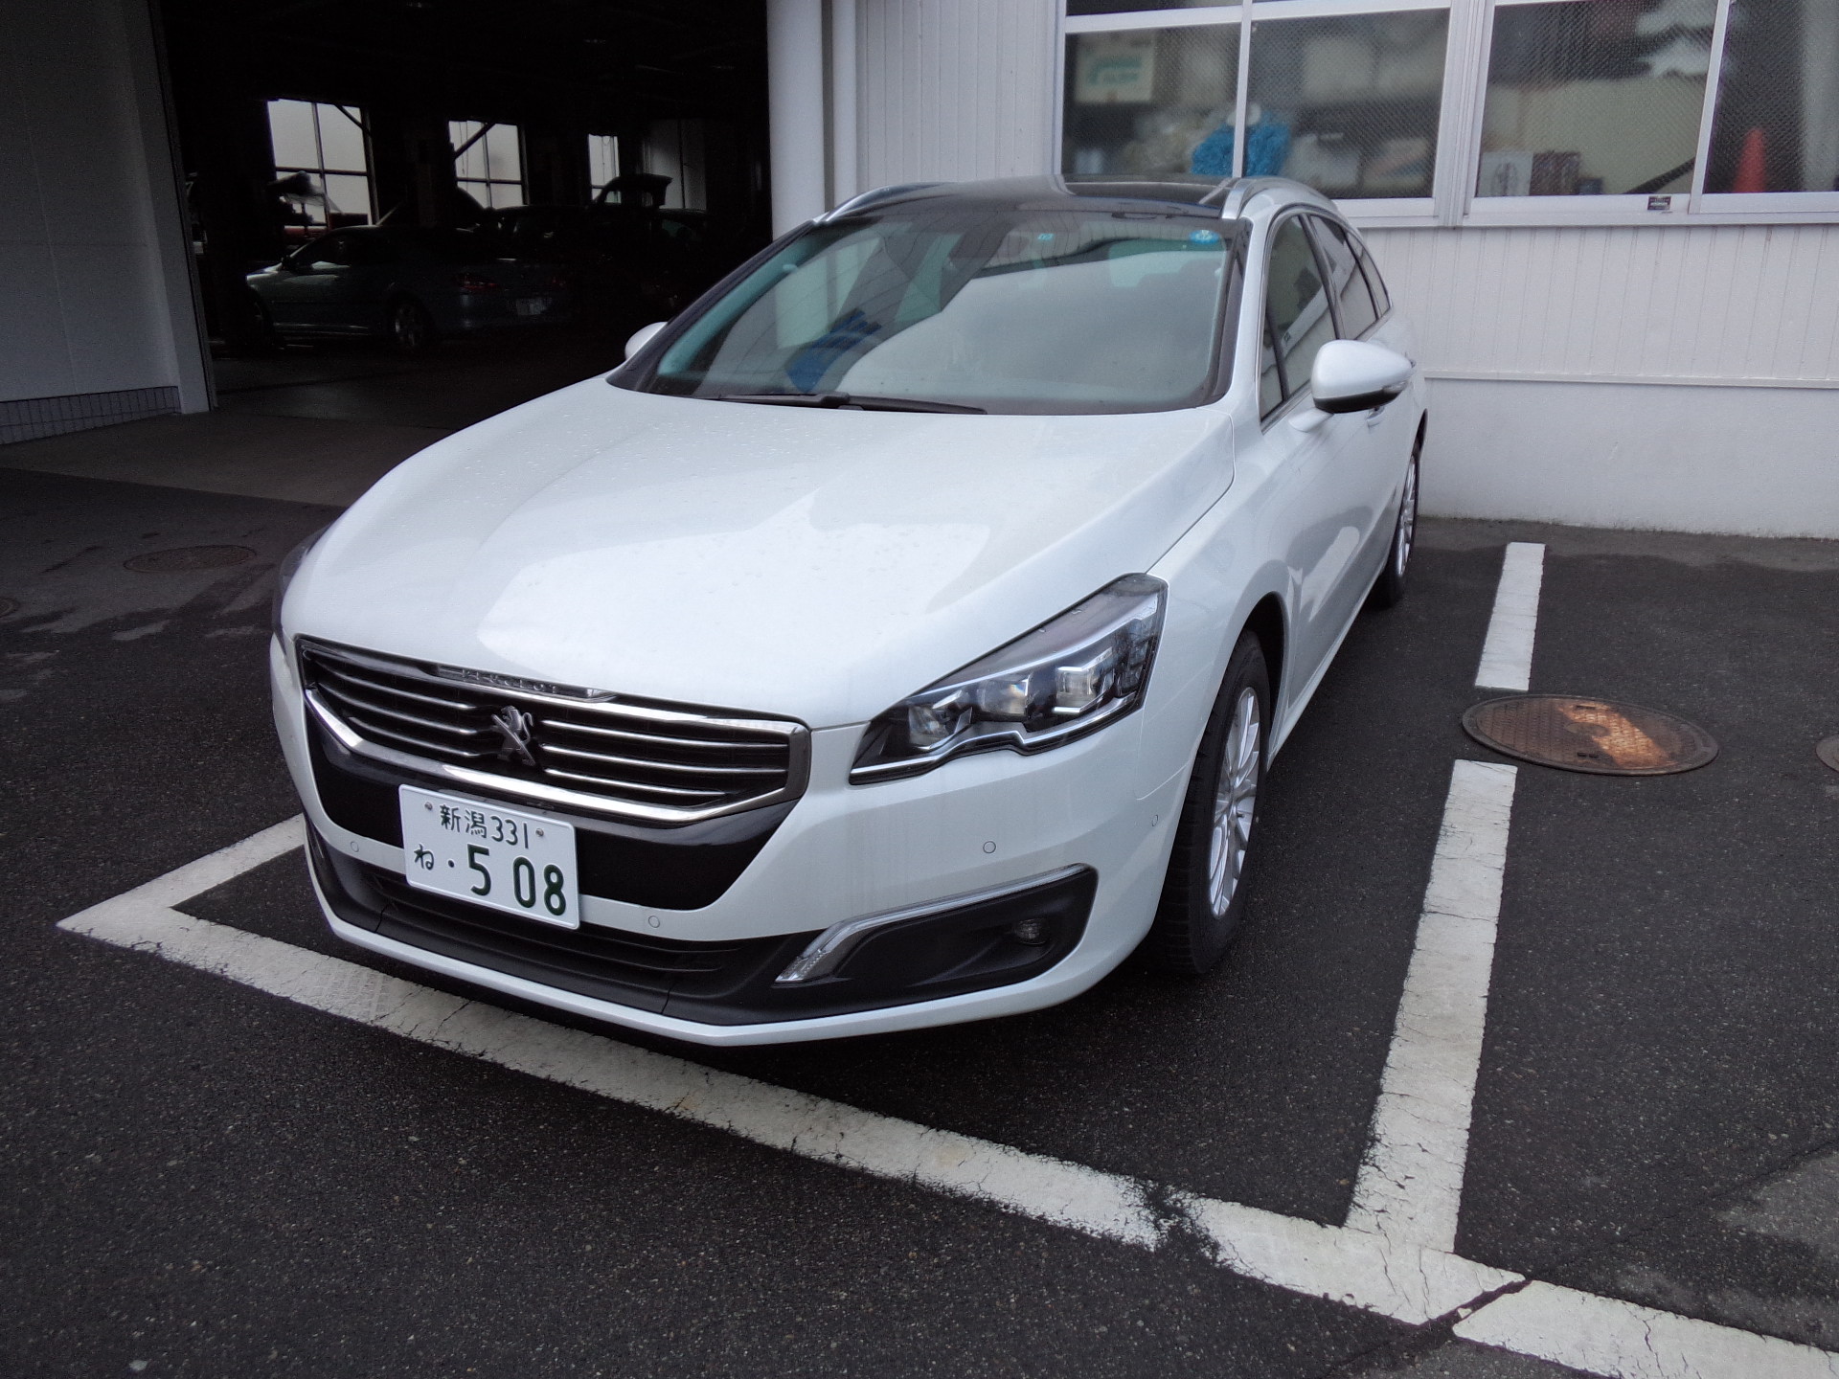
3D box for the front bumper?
[{"bbox_3d":[-0.519,0.189,2.259,1.800,0.530,0.570,9,21,24],"label":"front bumper"}]

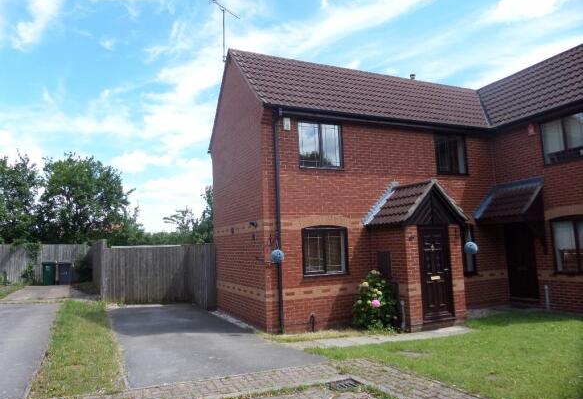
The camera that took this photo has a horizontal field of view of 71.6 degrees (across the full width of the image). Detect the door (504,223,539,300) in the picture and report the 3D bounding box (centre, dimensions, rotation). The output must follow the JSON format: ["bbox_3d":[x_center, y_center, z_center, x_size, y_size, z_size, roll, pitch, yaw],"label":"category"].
[{"bbox_3d":[6.171,1.686,10.826,0.080,2.020,0.860,0,-6,-23],"label":"door"}]

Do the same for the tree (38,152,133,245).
[{"bbox_3d":[-12.474,0.965,24.127,5.700,7.550,5.300,0,-6,-23],"label":"tree"}]

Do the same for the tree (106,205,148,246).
[{"bbox_3d":[-9.865,2.511,24.287,2.600,4.320,2.500,0,-6,-23],"label":"tree"}]

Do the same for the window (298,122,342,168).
[{"bbox_3d":[0.693,-1.242,9.513,1.160,1.090,0.100,0,-6,-23],"label":"window"}]

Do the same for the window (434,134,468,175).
[{"bbox_3d":[4.359,-1.210,11.074,1.130,1.100,0.100,0,-6,-23],"label":"window"}]

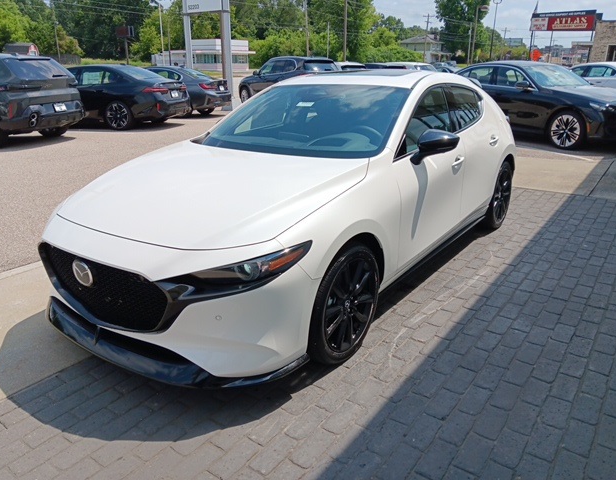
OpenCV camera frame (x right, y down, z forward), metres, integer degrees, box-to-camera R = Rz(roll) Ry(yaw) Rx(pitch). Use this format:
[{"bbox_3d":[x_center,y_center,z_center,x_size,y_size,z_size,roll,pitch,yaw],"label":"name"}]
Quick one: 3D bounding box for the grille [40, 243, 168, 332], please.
[{"bbox_3d":[-0.980,0.208,2.231,0.930,0.310,0.150,14,24,34],"label":"grille"}]

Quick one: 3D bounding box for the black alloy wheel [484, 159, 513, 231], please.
[{"bbox_3d":[1.747,-0.429,4.575,0.220,0.650,0.650,14,24,34],"label":"black alloy wheel"}]

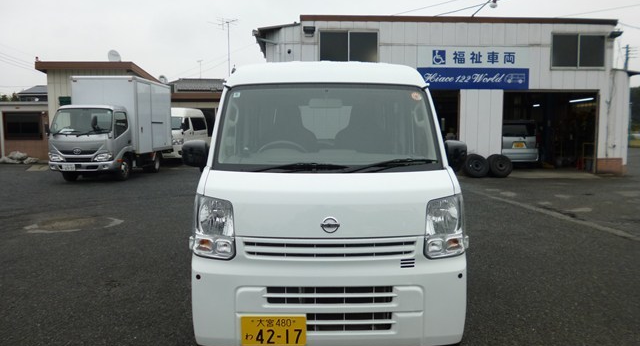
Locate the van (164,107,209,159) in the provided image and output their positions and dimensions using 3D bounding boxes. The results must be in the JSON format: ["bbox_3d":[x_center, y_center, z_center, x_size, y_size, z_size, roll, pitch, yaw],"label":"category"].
[{"bbox_3d":[-6.480,-1.685,20.313,1.740,2.260,4.760,0,6,-1],"label":"van"}]

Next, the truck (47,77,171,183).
[{"bbox_3d":[-6.140,-1.360,13.512,1.870,2.940,4.760,0,6,-1],"label":"truck"}]

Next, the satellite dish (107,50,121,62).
[{"bbox_3d":[-8.316,-4.719,17.975,0.520,0.570,0.360,-5,8,-42],"label":"satellite dish"}]

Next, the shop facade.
[{"bbox_3d":[3.904,-2.335,14.439,11.800,4.750,2.000,0,6,-4],"label":"shop facade"}]

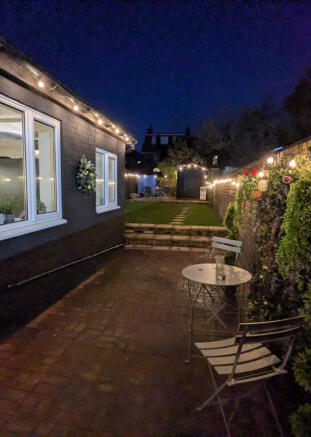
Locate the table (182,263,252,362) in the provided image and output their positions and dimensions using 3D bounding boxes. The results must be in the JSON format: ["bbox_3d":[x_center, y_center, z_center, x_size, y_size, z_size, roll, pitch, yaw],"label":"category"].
[{"bbox_3d":[0.532,0.840,2.428,0.605,0.715,0.605,1,7,0],"label":"table"}]

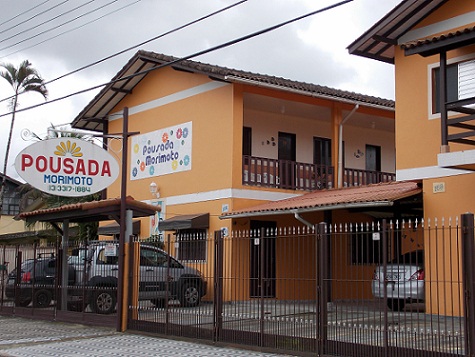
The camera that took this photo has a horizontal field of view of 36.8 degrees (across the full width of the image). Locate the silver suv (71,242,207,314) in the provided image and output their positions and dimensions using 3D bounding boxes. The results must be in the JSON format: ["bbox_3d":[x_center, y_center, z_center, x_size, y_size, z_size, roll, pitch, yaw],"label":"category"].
[{"bbox_3d":[-2.752,2.623,18.921,4.160,1.740,1.760,5,-7,-36],"label":"silver suv"}]

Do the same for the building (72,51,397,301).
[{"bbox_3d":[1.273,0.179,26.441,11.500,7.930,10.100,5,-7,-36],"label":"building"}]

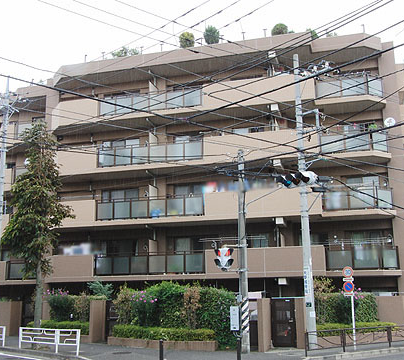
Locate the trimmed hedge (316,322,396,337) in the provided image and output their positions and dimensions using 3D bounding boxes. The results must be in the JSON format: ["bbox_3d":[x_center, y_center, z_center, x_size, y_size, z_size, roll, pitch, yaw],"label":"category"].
[{"bbox_3d":[6.211,6.058,23.106,4.675,0.460,0.550,8,-15,-34],"label":"trimmed hedge"}]

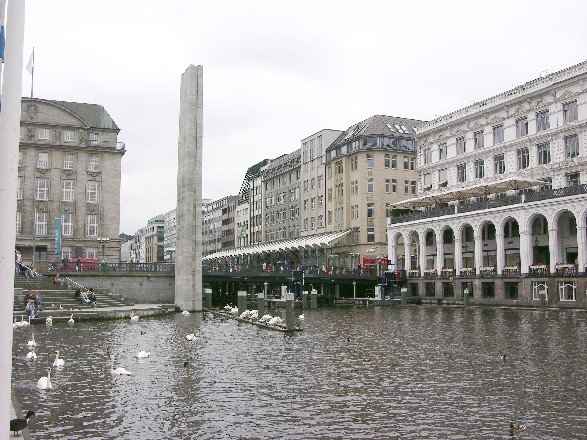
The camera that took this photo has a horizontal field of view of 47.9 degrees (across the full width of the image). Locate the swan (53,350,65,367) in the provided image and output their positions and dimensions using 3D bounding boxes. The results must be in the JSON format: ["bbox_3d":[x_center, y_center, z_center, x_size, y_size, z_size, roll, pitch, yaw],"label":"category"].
[{"bbox_3d":[-8.567,5.027,24.214,0.390,0.580,0.800,0,-5,5],"label":"swan"}]

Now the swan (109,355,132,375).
[{"bbox_3d":[-5.692,4.796,21.910,0.800,0.640,0.390,0,-5,5],"label":"swan"}]

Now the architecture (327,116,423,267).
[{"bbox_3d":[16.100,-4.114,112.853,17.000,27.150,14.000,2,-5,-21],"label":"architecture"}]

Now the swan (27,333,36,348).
[{"bbox_3d":[-12.203,5.572,30.886,0.390,0.650,0.820,4,-6,-39],"label":"swan"}]

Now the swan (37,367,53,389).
[{"bbox_3d":[-7.250,4.571,19.323,0.400,0.640,0.820,4,-6,-40],"label":"swan"}]

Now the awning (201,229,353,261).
[{"bbox_3d":[-7.414,6.096,141.428,4.500,2.730,84.000,2,-5,-21],"label":"awning"}]

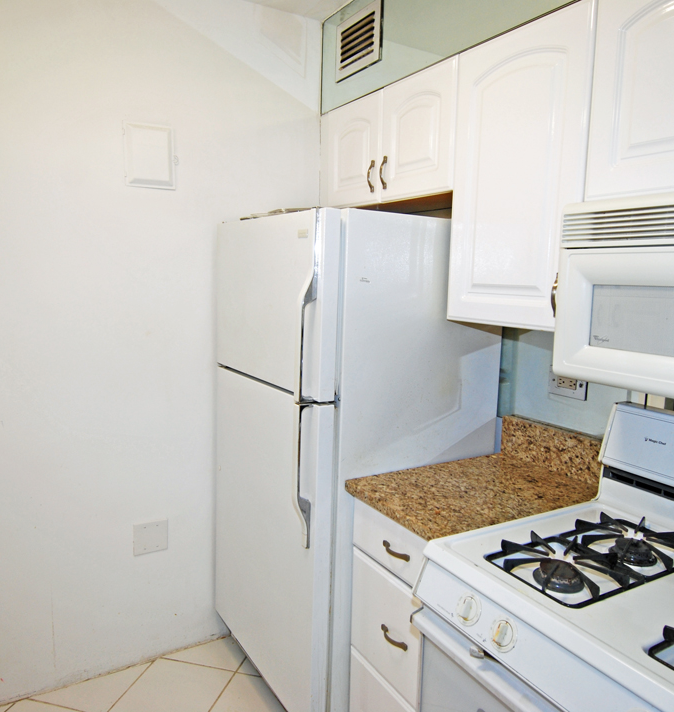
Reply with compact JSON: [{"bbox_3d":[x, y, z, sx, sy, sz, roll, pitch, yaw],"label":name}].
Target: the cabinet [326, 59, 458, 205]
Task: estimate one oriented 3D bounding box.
[{"bbox_3d":[0.279,-0.750,2.084,0.320,0.395,0.802,-3,9,-31],"label":"cabinet"}]

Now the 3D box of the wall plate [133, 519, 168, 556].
[{"bbox_3d":[-0.712,0.701,2.160,0.125,0.122,0.008,-3,9,-31],"label":"wall plate"}]

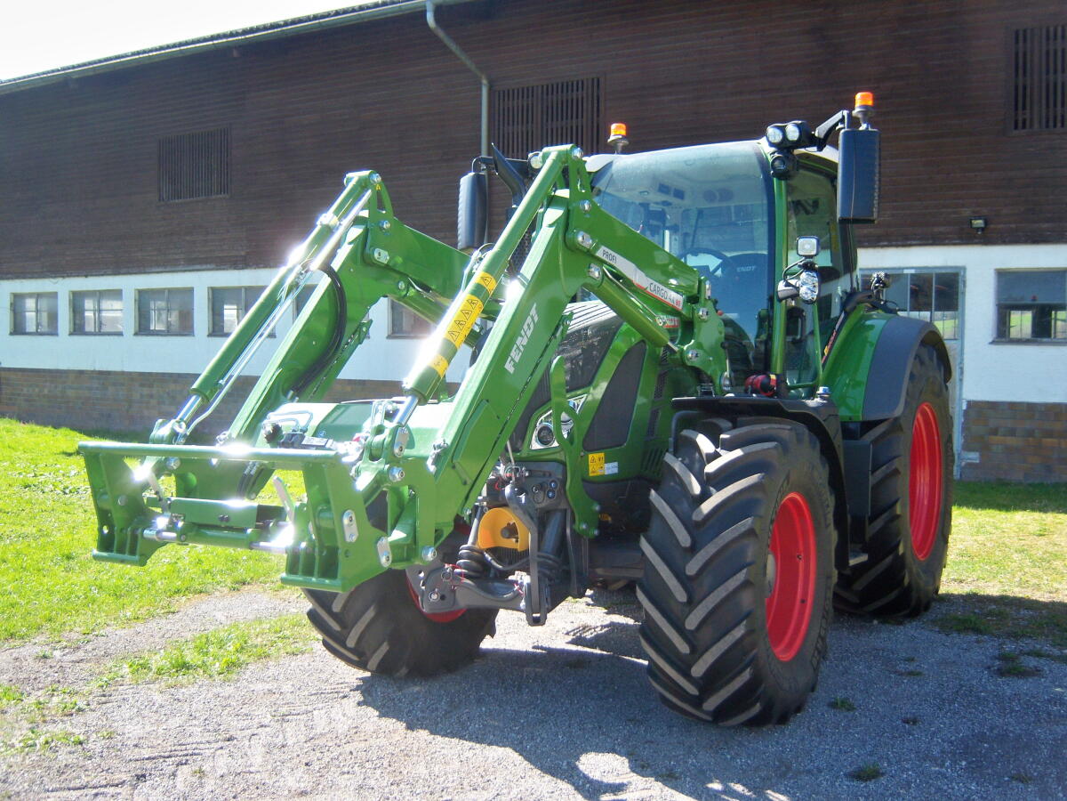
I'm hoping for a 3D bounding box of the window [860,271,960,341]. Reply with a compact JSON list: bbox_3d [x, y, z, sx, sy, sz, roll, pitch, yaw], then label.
[{"bbox_3d":[5.044,-1.270,14.874,1.322,0.918,0.100,3,3,32],"label":"window"}]

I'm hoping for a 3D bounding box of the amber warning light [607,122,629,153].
[{"bbox_3d":[0.543,-1.675,7.100,0.135,0.200,0.135,-1,3,0],"label":"amber warning light"}]

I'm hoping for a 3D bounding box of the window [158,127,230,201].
[{"bbox_3d":[-6.400,-4.411,20.908,1.950,1.280,0.100,2,4,31],"label":"window"}]

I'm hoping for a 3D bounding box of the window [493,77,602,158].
[{"bbox_3d":[0.206,-4.141,16.877,1.903,1.280,0.100,2,4,31],"label":"window"}]

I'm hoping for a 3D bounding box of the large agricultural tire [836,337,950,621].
[{"bbox_3d":[2.326,0.490,7.359,0.650,1.770,1.790,1,3,31],"label":"large agricultural tire"}]

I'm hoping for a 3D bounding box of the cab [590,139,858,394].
[{"bbox_3d":[1.090,-0.761,7.160,1.600,1.650,1.700,1,3,31],"label":"cab"}]

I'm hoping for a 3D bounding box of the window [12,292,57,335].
[{"bbox_3d":[-11.342,-1.970,25.319,1.801,0.959,0.120,3,3,32],"label":"window"}]

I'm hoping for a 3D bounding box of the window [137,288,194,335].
[{"bbox_3d":[-7.138,-1.716,21.519,1.660,0.900,0.120,2,4,31],"label":"window"}]

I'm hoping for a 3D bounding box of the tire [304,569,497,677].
[{"bbox_3d":[-0.669,0.797,6.198,0.550,1.370,1.410,1,3,31],"label":"tire"}]

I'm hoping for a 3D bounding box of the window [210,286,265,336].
[{"bbox_3d":[-5.670,-1.732,21.708,1.866,0.995,0.120,3,3,32],"label":"window"}]

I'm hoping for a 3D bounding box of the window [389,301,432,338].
[{"bbox_3d":[-1.769,-1.555,19.224,1.840,0.992,0.120,3,3,32],"label":"window"}]

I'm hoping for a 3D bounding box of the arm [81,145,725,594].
[{"bbox_3d":[-0.304,-0.261,4.750,1.220,1.580,2.920,1,3,32],"label":"arm"}]

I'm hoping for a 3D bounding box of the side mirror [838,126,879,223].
[{"bbox_3d":[1.630,-1.130,5.570,0.200,0.465,0.110,1,2,18],"label":"side mirror"}]

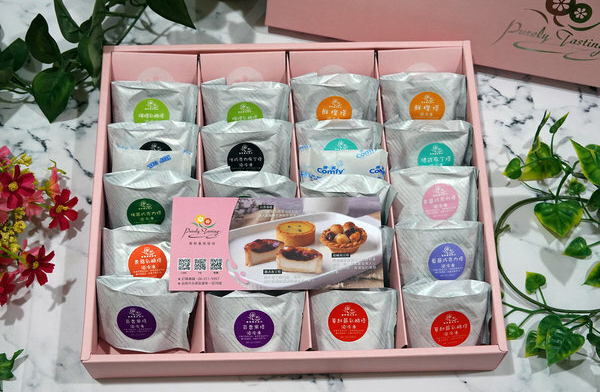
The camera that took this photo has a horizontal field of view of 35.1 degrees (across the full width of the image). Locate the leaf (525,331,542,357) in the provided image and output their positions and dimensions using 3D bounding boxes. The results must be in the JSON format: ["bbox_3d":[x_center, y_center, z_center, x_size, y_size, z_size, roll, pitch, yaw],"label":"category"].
[{"bbox_3d":[0.239,0.151,0.971,0.027,0.009,0.030,32,85,13],"label":"leaf"}]

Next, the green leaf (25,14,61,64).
[{"bbox_3d":[-0.290,-0.179,1.079,0.036,0.012,0.063,-18,72,-9],"label":"green leaf"}]

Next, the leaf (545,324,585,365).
[{"bbox_3d":[0.256,0.150,0.932,0.035,0.010,0.042,32,84,13],"label":"leaf"}]

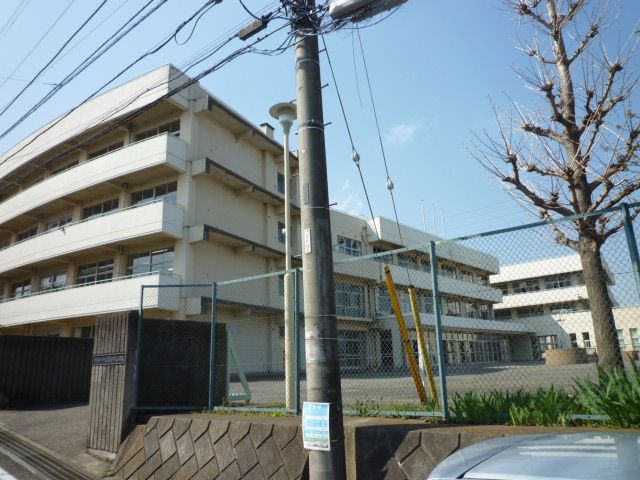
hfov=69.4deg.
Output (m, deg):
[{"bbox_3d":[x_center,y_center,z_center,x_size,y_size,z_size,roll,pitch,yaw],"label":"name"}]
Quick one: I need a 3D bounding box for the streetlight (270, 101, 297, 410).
[{"bbox_3d":[-0.463,0.078,6.759,0.520,4.542,0.520,-2,-14,0],"label":"streetlight"}]

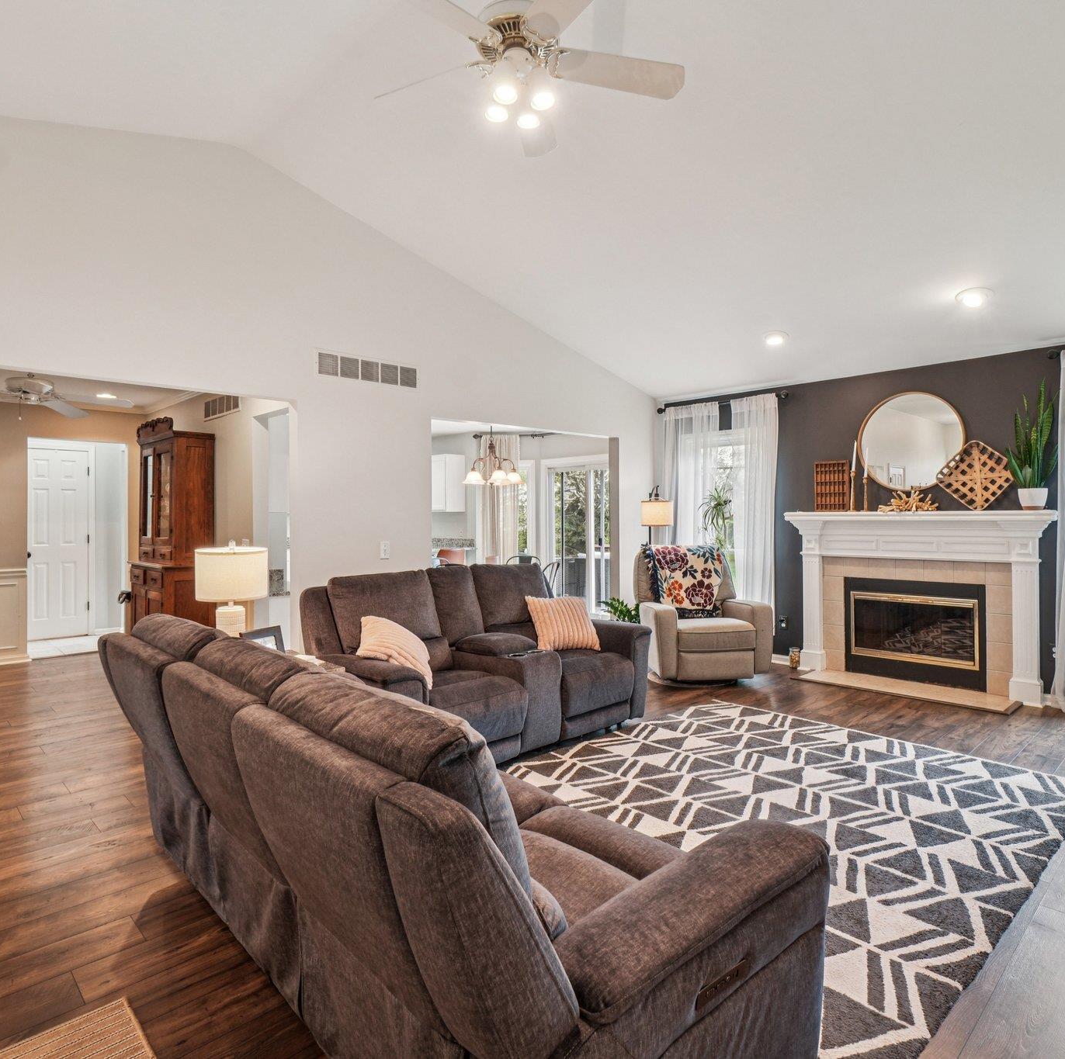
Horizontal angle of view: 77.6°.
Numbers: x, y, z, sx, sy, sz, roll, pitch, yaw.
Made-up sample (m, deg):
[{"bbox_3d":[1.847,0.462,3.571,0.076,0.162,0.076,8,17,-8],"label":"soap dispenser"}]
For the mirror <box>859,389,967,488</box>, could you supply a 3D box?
[{"bbox_3d":[2.921,-0.683,5.109,0.045,0.762,0.762,-1,1,-44],"label":"mirror"}]

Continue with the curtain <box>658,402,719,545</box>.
[{"bbox_3d":[1.520,-0.151,6.480,0.110,2.170,0.680,-1,1,-44],"label":"curtain"}]

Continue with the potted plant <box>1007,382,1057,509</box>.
[{"bbox_3d":[3.382,-0.568,4.491,0.250,0.890,0.280,-1,1,-44],"label":"potted plant"}]

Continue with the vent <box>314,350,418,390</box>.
[{"bbox_3d":[-1.101,-1.088,4.530,0.810,0.195,0.030,-1,1,-44],"label":"vent"}]

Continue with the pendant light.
[{"bbox_3d":[-0.407,-0.837,6.892,0.620,0.770,0.620,0,1,0],"label":"pendant light"}]

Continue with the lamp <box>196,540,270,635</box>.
[{"bbox_3d":[-1.552,0.357,3.421,0.350,0.610,0.350,-1,1,-44],"label":"lamp"}]

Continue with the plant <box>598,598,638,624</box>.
[{"bbox_3d":[0.826,0.887,5.754,0.460,0.590,0.460,-1,1,-44],"label":"plant"}]

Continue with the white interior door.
[{"bbox_3d":[-5.122,0.164,7.111,0.620,2.035,0.050,-1,1,-44],"label":"white interior door"}]

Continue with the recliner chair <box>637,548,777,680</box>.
[{"bbox_3d":[1.283,0.688,5.408,0.910,1.030,0.930,0,1,-10],"label":"recliner chair"}]

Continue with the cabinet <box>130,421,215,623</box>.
[{"bbox_3d":[-3.032,0.178,5.551,0.410,2.100,1.050,-1,1,-45],"label":"cabinet"}]

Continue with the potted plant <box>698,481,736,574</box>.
[{"bbox_3d":[1.686,0.386,6.076,0.450,1.620,0.450,-1,1,-45],"label":"potted plant"}]

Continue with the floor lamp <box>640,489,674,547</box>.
[{"bbox_3d":[1.178,0.395,6.292,0.320,1.600,0.320,0,1,11],"label":"floor lamp"}]

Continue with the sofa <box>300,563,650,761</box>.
[{"bbox_3d":[-0.276,0.745,3.879,1.950,0.990,0.970,-1,1,-45],"label":"sofa"}]

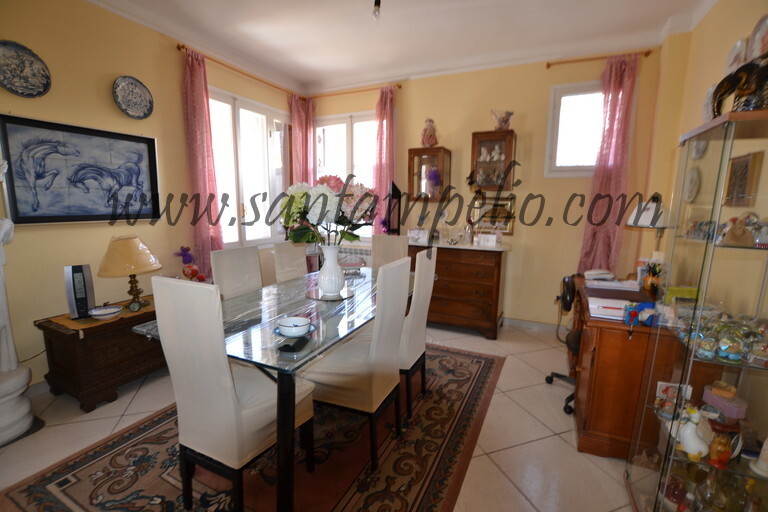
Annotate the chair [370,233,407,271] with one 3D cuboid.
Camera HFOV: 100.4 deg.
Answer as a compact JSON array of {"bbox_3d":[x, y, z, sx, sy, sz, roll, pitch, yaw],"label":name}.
[{"bbox_3d":[-0.012,0.366,2.881,0.360,1.060,0.460,4,10,18],"label":"chair"}]

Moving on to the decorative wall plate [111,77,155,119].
[{"bbox_3d":[-2.010,-1.273,2.574,0.035,0.295,0.295,5,10,23],"label":"decorative wall plate"}]

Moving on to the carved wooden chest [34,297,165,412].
[{"bbox_3d":[-1.925,0.642,2.635,0.460,0.540,1.150,5,10,23],"label":"carved wooden chest"}]

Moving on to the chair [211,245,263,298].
[{"bbox_3d":[-0.816,0.489,2.098,0.460,1.050,0.350,6,11,29],"label":"chair"}]

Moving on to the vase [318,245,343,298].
[{"bbox_3d":[-0.342,0.095,2.111,0.172,0.340,0.172,1,9,0],"label":"vase"}]

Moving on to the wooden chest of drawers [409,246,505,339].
[{"bbox_3d":[0.733,0.308,3.539,1.110,0.928,0.451,6,11,25],"label":"wooden chest of drawers"}]

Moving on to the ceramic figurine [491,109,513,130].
[{"bbox_3d":[1.191,-1.373,3.234,0.210,0.200,0.140,4,10,21],"label":"ceramic figurine"}]

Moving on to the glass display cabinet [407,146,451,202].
[{"bbox_3d":[0.509,-0.896,3.596,0.402,0.566,0.262,6,11,25],"label":"glass display cabinet"}]

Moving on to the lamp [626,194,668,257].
[{"bbox_3d":[1.742,-0.063,2.095,0.290,0.672,0.290,6,11,25],"label":"lamp"}]

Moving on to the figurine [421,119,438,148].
[{"bbox_3d":[0.493,-1.321,3.433,0.200,0.290,0.150,4,10,18],"label":"figurine"}]

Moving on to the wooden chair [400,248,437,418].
[{"bbox_3d":[0.058,0.466,2.137,0.430,1.056,0.336,6,11,25],"label":"wooden chair"}]

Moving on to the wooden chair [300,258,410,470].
[{"bbox_3d":[-0.161,0.539,1.801,0.460,1.066,0.350,6,11,27],"label":"wooden chair"}]

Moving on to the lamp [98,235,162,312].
[{"bbox_3d":[-1.964,0.112,2.513,0.390,0.540,0.390,5,10,23],"label":"lamp"}]

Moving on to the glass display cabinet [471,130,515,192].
[{"bbox_3d":[1.128,-0.950,3.281,0.401,0.569,0.262,6,11,25],"label":"glass display cabinet"}]

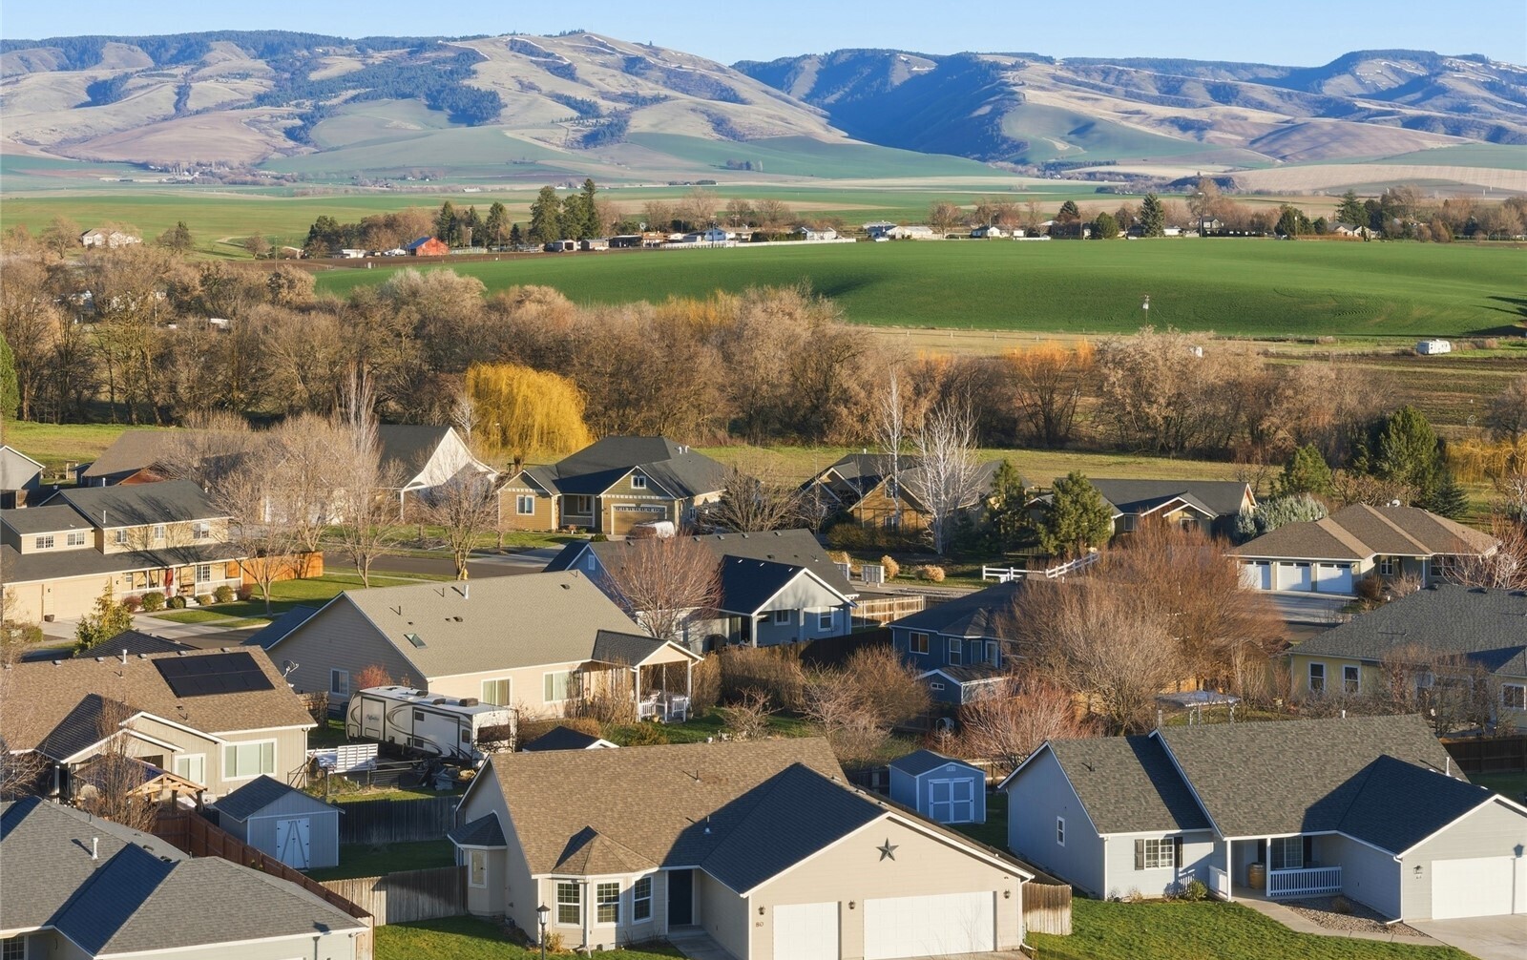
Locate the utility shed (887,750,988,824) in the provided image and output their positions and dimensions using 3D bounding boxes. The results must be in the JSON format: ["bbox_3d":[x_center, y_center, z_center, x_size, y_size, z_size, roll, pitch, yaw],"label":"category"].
[{"bbox_3d":[7.379,13.003,130.781,3.150,2.600,3.400,-1,5,-18],"label":"utility shed"}]

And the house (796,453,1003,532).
[{"bbox_3d":[12.198,0.903,254.927,14.500,6.600,16.000,2,5,20],"label":"house"}]

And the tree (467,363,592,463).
[{"bbox_3d":[-27.633,-8.503,363.521,14.600,11.000,14.000,0,5,0],"label":"tree"}]

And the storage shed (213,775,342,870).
[{"bbox_3d":[-19.463,13.732,124.139,4.240,3.220,4.150,-2,5,-25],"label":"storage shed"}]

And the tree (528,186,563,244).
[{"bbox_3d":[-71.696,-86.962,1016.303,11.428,19.561,10.857,0,5,0],"label":"tree"}]

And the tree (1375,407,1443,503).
[{"bbox_3d":[59.930,-2.043,286.564,6.300,10.000,6.300,0,5,0],"label":"tree"}]

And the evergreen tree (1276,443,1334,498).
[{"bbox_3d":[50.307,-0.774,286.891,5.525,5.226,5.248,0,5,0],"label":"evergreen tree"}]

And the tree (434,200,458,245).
[{"bbox_3d":[-104.318,-84.333,1016.523,7.881,15.068,7.881,0,5,0],"label":"tree"}]

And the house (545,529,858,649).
[{"bbox_3d":[-3.025,6.618,184.994,16.200,6.400,16.600,-3,6,-34],"label":"house"}]

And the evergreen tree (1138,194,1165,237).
[{"bbox_3d":[150.811,-102.530,1199.264,9.600,16.900,9.600,0,5,0],"label":"evergreen tree"}]

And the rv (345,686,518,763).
[{"bbox_3d":[-16.040,11.878,147.844,2.580,3.400,10.900,-4,6,-41],"label":"rv"}]

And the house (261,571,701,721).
[{"bbox_3d":[-14.815,8.500,161.212,15.600,6.500,19.000,-4,6,-41],"label":"house"}]

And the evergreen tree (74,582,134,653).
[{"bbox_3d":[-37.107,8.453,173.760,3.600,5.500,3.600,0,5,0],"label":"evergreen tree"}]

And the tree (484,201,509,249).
[{"bbox_3d":[-93.195,-88.776,1076.356,8.762,16.577,8.762,0,5,-5],"label":"tree"}]

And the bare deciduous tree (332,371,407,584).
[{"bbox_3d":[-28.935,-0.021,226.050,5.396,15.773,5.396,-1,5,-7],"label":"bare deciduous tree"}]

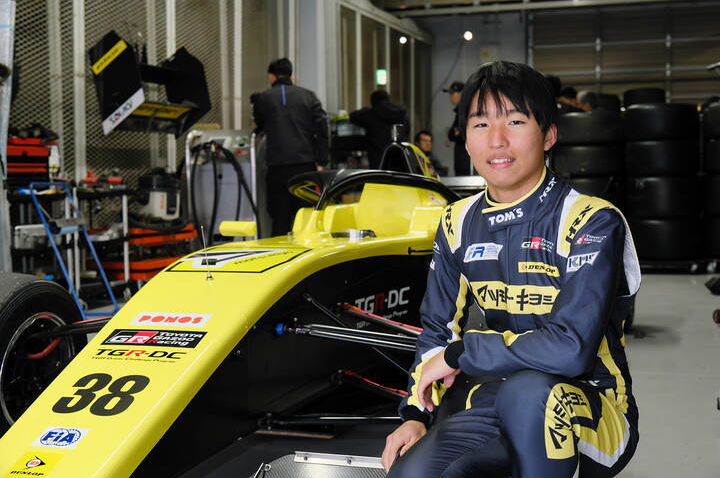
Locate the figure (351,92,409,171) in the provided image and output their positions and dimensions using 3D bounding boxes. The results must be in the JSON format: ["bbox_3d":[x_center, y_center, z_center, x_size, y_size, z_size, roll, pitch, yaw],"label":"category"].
[{"bbox_3d":[0.220,-0.690,9.800,0.540,1.650,0.480,-2,4,-34],"label":"figure"}]

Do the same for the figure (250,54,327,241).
[{"bbox_3d":[-0.550,-0.580,7.600,0.600,1.710,0.420,0,4,0],"label":"figure"}]

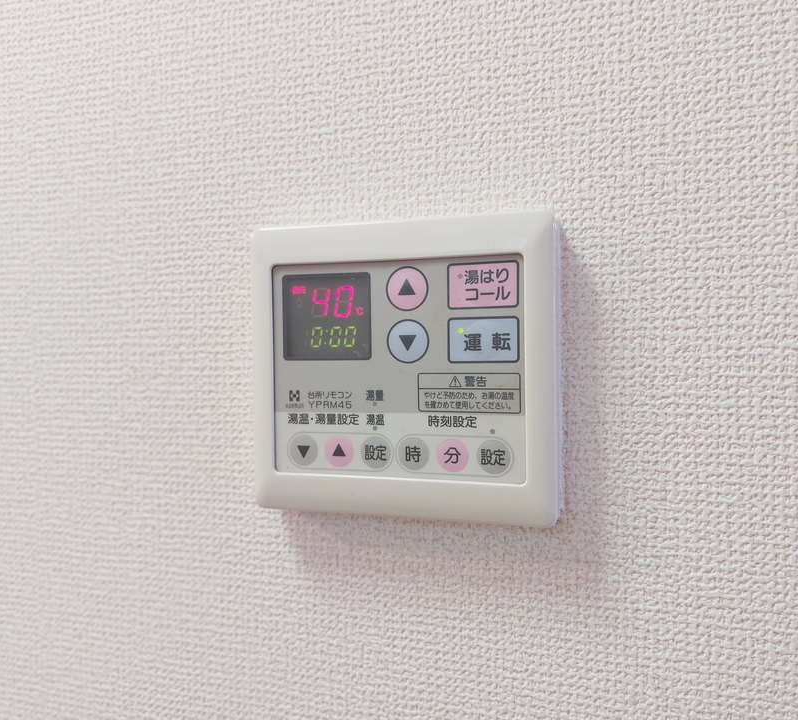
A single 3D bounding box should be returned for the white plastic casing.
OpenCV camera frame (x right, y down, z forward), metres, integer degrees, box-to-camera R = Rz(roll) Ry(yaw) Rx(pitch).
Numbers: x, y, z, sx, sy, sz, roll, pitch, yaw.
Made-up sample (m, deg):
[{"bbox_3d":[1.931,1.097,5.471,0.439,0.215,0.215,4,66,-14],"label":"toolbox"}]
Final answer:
[{"bbox_3d":[0.000,0.004,0.277,0.130,0.121,0.020,-1,1,17],"label":"white plastic casing"}]

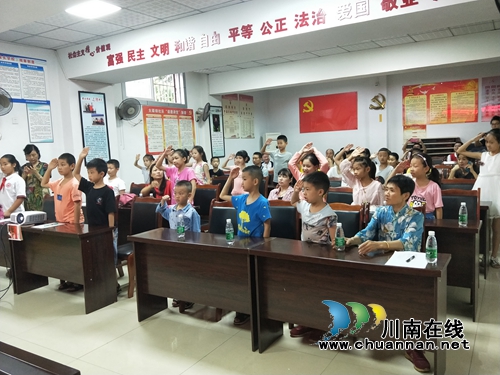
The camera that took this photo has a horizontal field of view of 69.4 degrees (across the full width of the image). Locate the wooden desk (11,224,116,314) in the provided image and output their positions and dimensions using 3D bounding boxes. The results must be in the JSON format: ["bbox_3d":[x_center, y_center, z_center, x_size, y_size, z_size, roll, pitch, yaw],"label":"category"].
[{"bbox_3d":[-1.919,0.763,3.678,1.171,0.754,0.372,1,7,29],"label":"wooden desk"}]

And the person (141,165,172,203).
[{"bbox_3d":[-1.289,0.313,5.104,0.520,1.275,0.600,1,7,25],"label":"person"}]

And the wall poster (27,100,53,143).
[{"bbox_3d":[-3.431,-1.054,5.906,0.020,0.640,0.379,1,7,29],"label":"wall poster"}]

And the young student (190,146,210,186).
[{"bbox_3d":[-0.724,0.118,5.622,0.390,1.480,0.310,2,8,38],"label":"young student"}]

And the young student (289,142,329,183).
[{"bbox_3d":[0.676,0.246,4.042,0.480,1.487,0.360,2,8,32],"label":"young student"}]

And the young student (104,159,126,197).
[{"bbox_3d":[-2.054,0.292,5.519,0.400,1.440,0.280,0,6,27],"label":"young student"}]

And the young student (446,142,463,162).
[{"bbox_3d":[3.805,-0.140,6.754,0.450,1.389,0.420,1,7,25],"label":"young student"}]

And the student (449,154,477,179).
[{"bbox_3d":[3.055,0.148,5.164,0.520,1.236,0.600,0,7,22],"label":"student"}]

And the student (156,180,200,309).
[{"bbox_3d":[-0.652,0.526,3.390,0.390,1.210,0.290,0,7,26],"label":"student"}]

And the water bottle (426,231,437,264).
[{"bbox_3d":[1.034,0.336,2.054,0.061,0.183,0.061,1,6,30],"label":"water bottle"}]

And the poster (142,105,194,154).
[{"bbox_3d":[-1.623,-1.170,7.473,0.030,0.950,1.350,2,8,38],"label":"poster"}]

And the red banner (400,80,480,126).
[{"bbox_3d":[4.357,-1.938,8.280,1.510,0.940,0.020,0,6,27],"label":"red banner"}]

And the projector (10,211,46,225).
[{"bbox_3d":[-2.539,0.334,4.137,0.300,0.110,0.240,1,6,30],"label":"projector"}]

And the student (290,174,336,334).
[{"bbox_3d":[0.502,0.501,2.828,0.400,1.270,0.340,4,9,42],"label":"student"}]

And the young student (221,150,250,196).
[{"bbox_3d":[-0.189,0.168,5.740,0.420,1.490,0.300,1,6,35],"label":"young student"}]

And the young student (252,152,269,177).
[{"bbox_3d":[0.209,0.044,6.610,0.460,1.348,0.500,1,7,30],"label":"young student"}]

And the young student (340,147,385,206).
[{"bbox_3d":[1.138,0.310,3.588,0.340,1.420,0.420,-9,8,-43],"label":"young student"}]

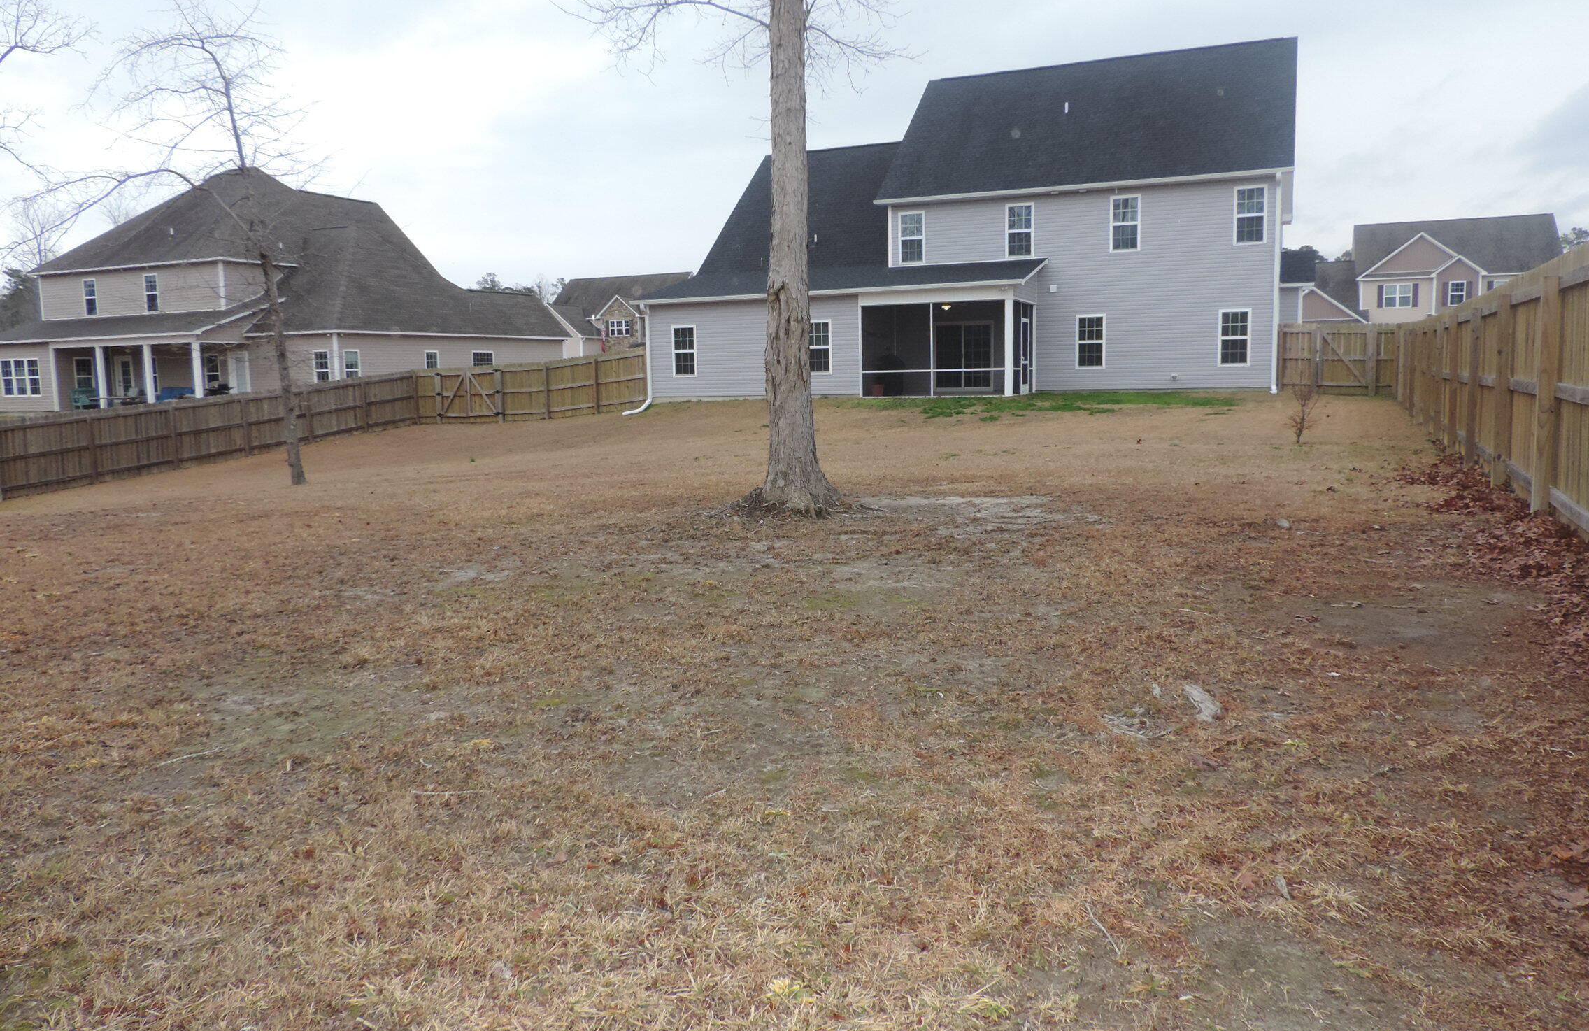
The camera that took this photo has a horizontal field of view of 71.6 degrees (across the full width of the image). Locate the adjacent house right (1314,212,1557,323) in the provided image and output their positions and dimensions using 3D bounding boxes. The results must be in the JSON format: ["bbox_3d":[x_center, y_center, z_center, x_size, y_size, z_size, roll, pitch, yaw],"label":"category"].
[{"bbox_3d":[38.177,-13.734,68.395,15.200,8.950,10.800,2,9,23],"label":"adjacent house right"}]

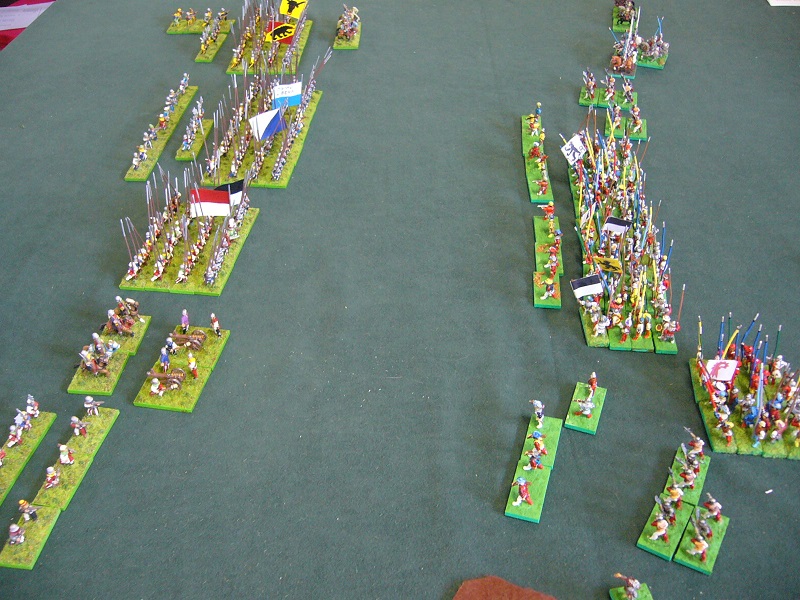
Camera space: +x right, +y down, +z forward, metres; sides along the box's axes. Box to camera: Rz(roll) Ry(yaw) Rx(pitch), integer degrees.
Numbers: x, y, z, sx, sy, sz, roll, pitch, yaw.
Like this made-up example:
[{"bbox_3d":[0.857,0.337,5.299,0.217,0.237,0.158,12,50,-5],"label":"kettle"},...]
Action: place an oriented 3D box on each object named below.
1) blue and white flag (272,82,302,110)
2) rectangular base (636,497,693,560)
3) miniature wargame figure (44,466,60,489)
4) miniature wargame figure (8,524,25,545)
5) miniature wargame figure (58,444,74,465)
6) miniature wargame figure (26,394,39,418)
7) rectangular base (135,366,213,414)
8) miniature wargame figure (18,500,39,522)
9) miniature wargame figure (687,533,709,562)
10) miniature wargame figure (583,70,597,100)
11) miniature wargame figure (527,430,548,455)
[{"bbox_3d":[-0.113,-0.205,0.812,0.030,0.029,0.004,-16,54,-19],"label":"blue and white flag"},{"bbox_3d":[0.153,0.131,0.467,0.020,0.003,0.040,22,45,25],"label":"rectangular base"},{"bbox_3d":[-0.210,0.107,0.488,0.011,0.015,0.009,6,41,8],"label":"miniature wargame figure"},{"bbox_3d":[-0.215,0.131,0.454,0.009,0.015,0.008,2,40,3],"label":"miniature wargame figure"},{"bbox_3d":[-0.207,0.096,0.502,0.012,0.013,0.009,6,41,8],"label":"miniature wargame figure"},{"bbox_3d":[-0.241,0.069,0.531,0.009,0.018,0.009,5,41,7],"label":"miniature wargame figure"},{"bbox_3d":[-0.157,0.061,0.560,0.041,0.003,0.040,5,41,8],"label":"rectangular base"},{"bbox_3d":[-0.216,0.123,0.470,0.013,0.018,0.008,-5,40,-4],"label":"miniature wargame figure"},{"bbox_3d":[0.162,0.134,0.440,0.011,0.020,0.009,16,42,19],"label":"miniature wargame figure"},{"bbox_3d":[0.205,-0.231,0.873,0.013,0.027,0.013,8,41,11],"label":"miniature wargame figure"},{"bbox_3d":[0.086,0.088,0.504,0.013,0.018,0.009,11,42,14],"label":"miniature wargame figure"}]

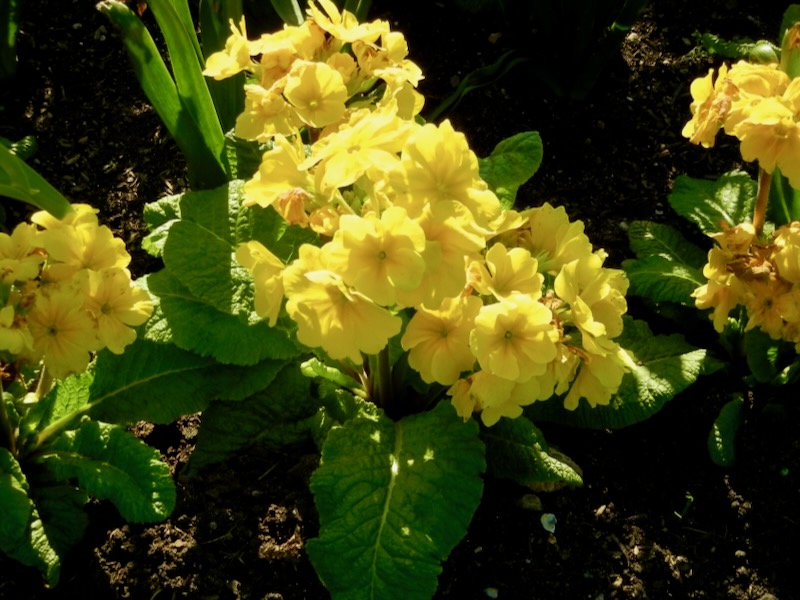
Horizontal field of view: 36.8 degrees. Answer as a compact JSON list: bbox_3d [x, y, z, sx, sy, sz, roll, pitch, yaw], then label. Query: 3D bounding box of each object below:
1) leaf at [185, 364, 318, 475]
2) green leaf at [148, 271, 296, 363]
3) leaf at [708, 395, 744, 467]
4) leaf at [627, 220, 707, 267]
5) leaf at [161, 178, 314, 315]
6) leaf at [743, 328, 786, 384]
[{"bbox_3d":[-0.076,0.059,0.603,0.074,0.032,0.056,-11,41,-13],"label":"leaf"},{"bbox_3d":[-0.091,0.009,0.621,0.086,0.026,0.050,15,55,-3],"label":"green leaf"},{"bbox_3d":[0.165,0.066,0.608,0.018,0.020,0.039,13,42,16],"label":"leaf"},{"bbox_3d":[0.154,-0.032,0.692,0.050,0.020,0.036,26,46,27],"label":"leaf"},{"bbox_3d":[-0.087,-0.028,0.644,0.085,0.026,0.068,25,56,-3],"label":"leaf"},{"bbox_3d":[0.192,0.029,0.634,0.023,0.025,0.022,-4,40,-4],"label":"leaf"}]

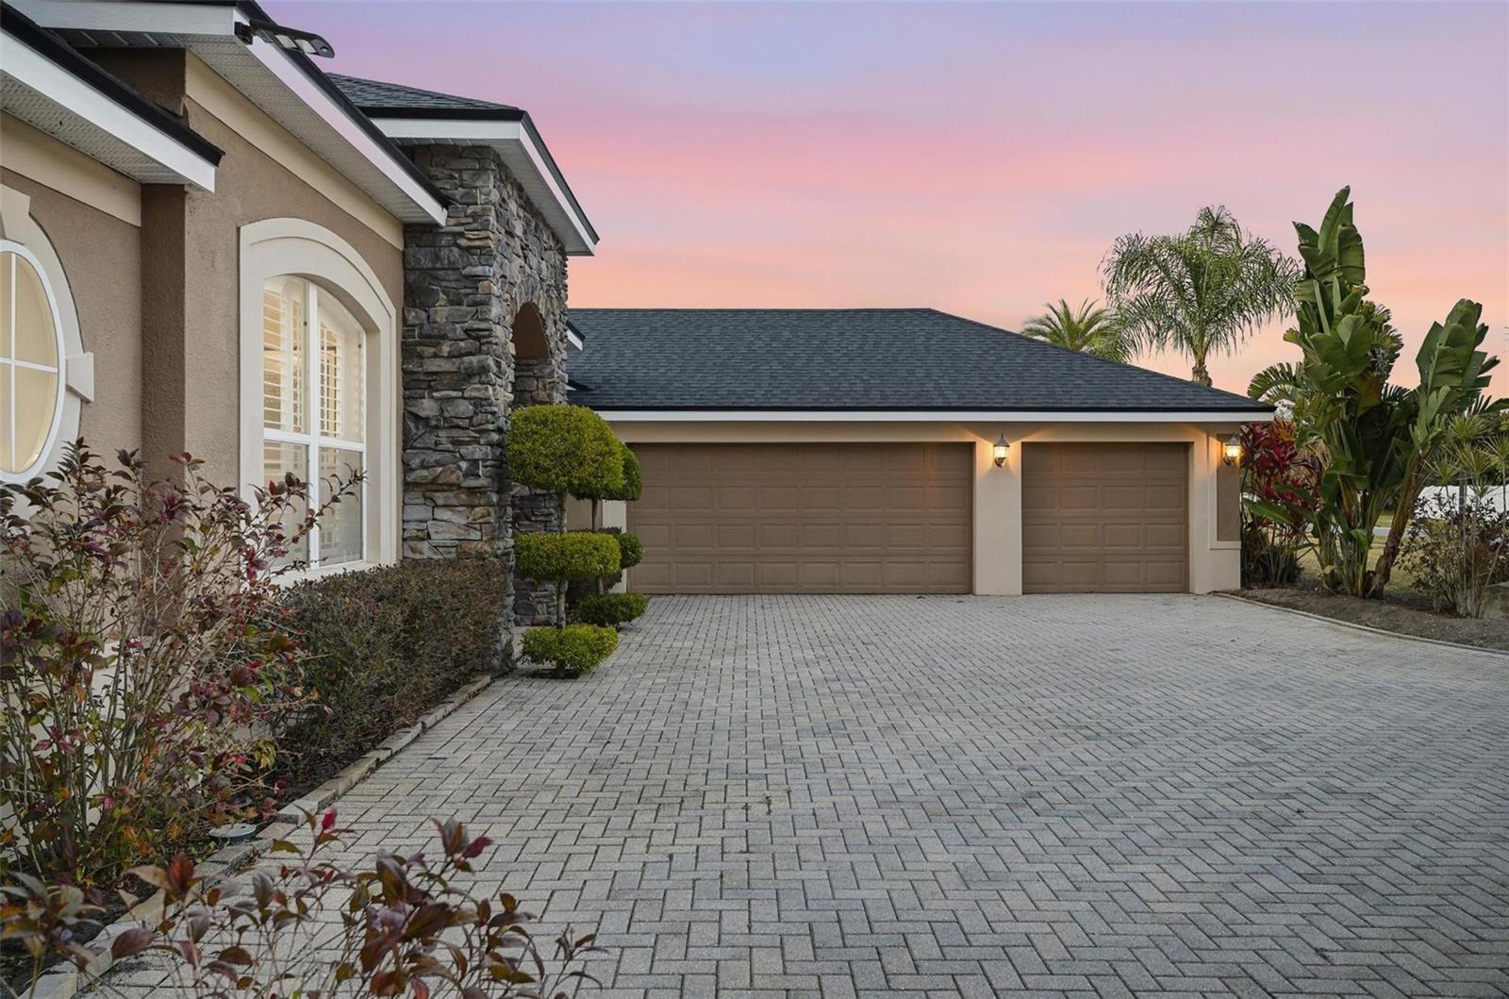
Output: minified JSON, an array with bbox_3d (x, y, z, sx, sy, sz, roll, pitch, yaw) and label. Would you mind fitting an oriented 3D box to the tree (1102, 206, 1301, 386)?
[{"bbox_3d":[10.250,-2.750,24.000,4.500,8.000,4.400,0,0,0],"label":"tree"}]

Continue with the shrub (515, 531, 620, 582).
[{"bbox_3d":[-1.500,0.450,8.350,0.830,0.390,0.800,0,0,0],"label":"shrub"}]

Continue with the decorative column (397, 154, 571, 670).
[{"bbox_3d":[-2.430,-0.760,10.000,0.880,4.280,3.100,0,0,0],"label":"decorative column"}]

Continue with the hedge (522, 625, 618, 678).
[{"bbox_3d":[-1.490,1.210,8.420,0.780,0.390,0.740,0,0,0],"label":"hedge"}]

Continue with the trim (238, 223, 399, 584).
[{"bbox_3d":[-2.890,-0.600,6.980,0.200,2.420,2.470,0,0,0],"label":"trim"}]

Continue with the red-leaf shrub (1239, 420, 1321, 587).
[{"bbox_3d":[7.660,0.060,15.300,1.250,2.450,1.200,0,0,0],"label":"red-leaf shrub"}]

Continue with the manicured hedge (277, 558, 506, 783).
[{"bbox_3d":[-2.430,0.935,7.050,0.840,0.930,2.750,0,0,0],"label":"manicured hedge"}]

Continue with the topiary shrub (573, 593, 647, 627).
[{"bbox_3d":[-1.560,1.190,11.100,0.840,0.350,0.820,0,0,0],"label":"topiary shrub"}]

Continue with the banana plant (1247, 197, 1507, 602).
[{"bbox_3d":[8.250,-1.430,13.950,3.100,5.350,2.700,0,0,0],"label":"banana plant"}]

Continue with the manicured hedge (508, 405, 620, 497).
[{"bbox_3d":[-1.510,-0.390,8.350,0.910,0.730,0.880,0,0,0],"label":"manicured hedge"}]

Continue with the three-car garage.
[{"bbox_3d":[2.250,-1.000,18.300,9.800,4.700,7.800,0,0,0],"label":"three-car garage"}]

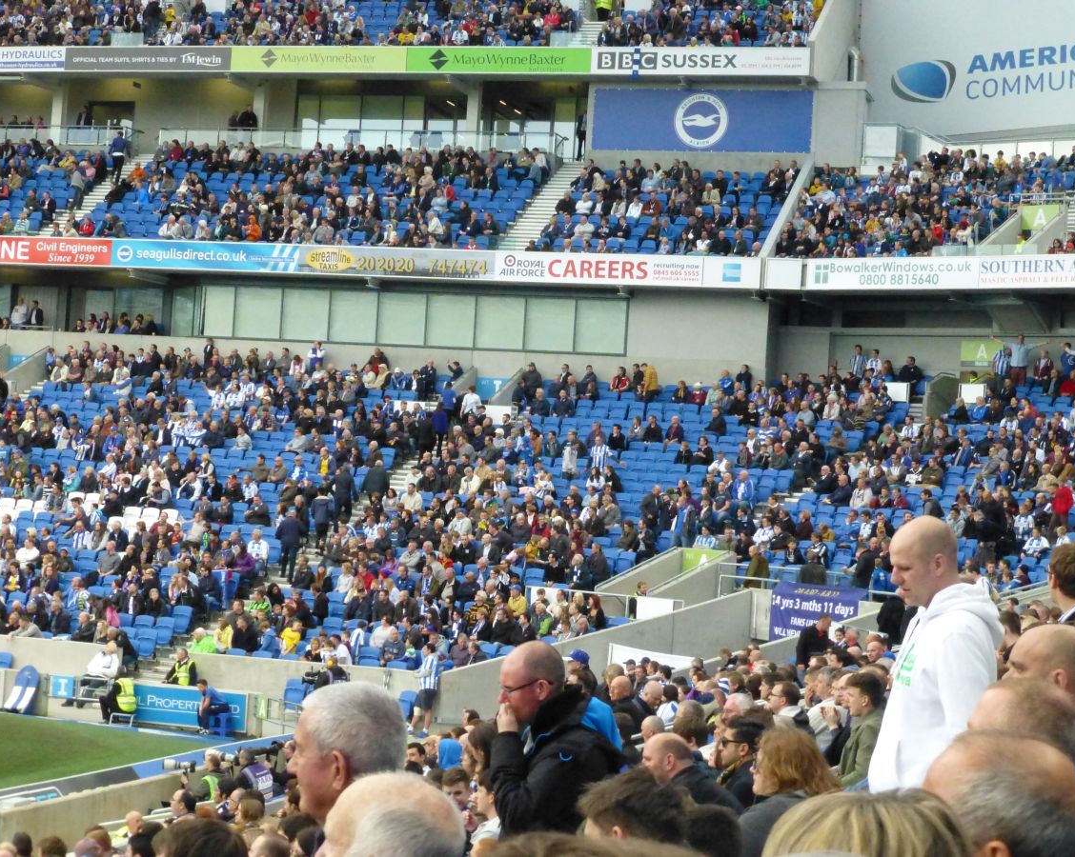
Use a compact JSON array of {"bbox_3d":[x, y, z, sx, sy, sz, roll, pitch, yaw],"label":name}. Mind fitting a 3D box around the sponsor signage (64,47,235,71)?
[{"bbox_3d":[-13.572,-12.860,80.399,6.355,0.930,0.100,3,-2,17],"label":"sponsor signage"}]

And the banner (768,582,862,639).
[{"bbox_3d":[5.544,3.704,46.021,0.150,1.167,2.742,4,-1,-34],"label":"banner"}]

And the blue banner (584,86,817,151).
[{"bbox_3d":[4.842,-9.129,68.633,6.717,1.831,0.050,3,-1,19],"label":"blue banner"}]

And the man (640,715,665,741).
[{"bbox_3d":[0.746,2.987,18.905,0.720,1.280,0.520,3,-1,6],"label":"man"}]

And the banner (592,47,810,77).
[{"bbox_3d":[5.223,-11.851,74.514,7.235,0.921,0.100,3,-2,17],"label":"banner"}]

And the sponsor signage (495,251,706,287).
[{"bbox_3d":[1.660,-4.392,63.604,6.041,0.787,0.080,3,-1,19],"label":"sponsor signage"}]

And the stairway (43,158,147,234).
[{"bbox_3d":[-14.781,-7.412,76.388,1.200,4.358,7.000,3,-2,17],"label":"stairway"}]

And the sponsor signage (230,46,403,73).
[{"bbox_3d":[-7.509,-12.546,78.501,6.367,0.935,0.100,3,-2,17],"label":"sponsor signage"}]

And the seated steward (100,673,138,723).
[{"bbox_3d":[-8.479,5.456,47.019,0.720,1.100,0.520,2,-2,34],"label":"seated steward"}]

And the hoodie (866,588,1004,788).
[{"bbox_3d":[1.164,0.800,6.750,0.380,0.690,0.560,4,-1,-15],"label":"hoodie"}]

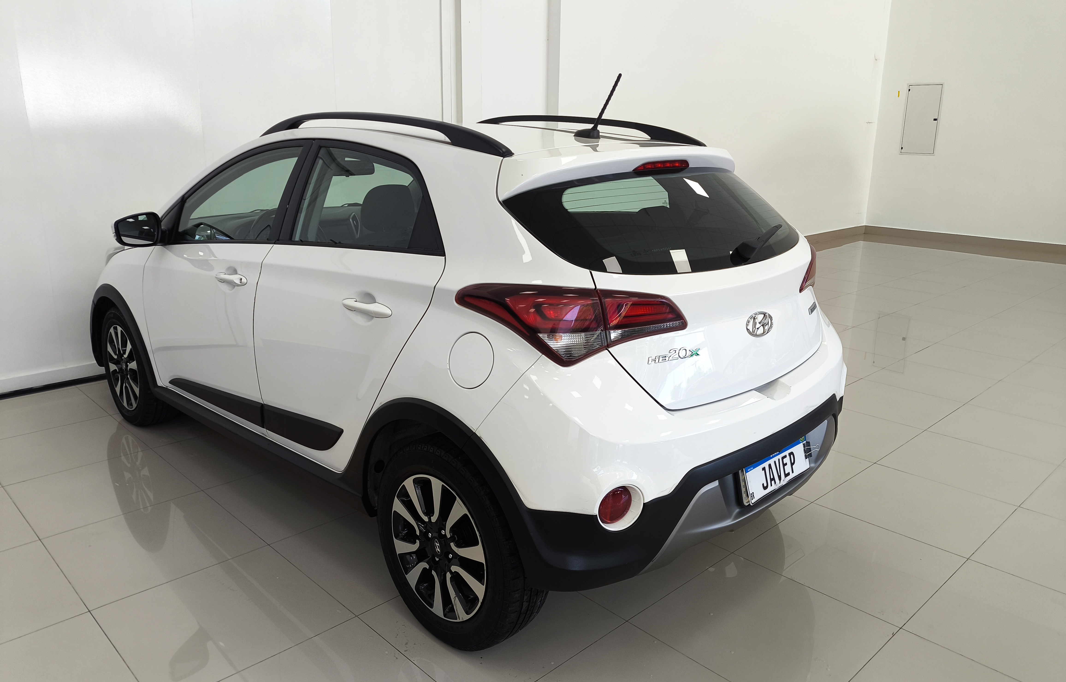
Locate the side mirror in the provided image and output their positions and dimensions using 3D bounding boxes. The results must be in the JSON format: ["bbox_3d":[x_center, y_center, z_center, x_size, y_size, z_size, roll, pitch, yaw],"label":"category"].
[{"bbox_3d":[-1.647,-0.465,3.201,0.140,0.145,0.200,14,20,42],"label":"side mirror"}]

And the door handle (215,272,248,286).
[{"bbox_3d":[-1.101,-0.225,2.809,0.220,0.047,0.050,14,20,42],"label":"door handle"}]

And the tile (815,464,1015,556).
[{"bbox_3d":[1.591,0.684,3.200,0.600,0.010,0.600,-13,20,-42],"label":"tile"}]

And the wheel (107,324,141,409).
[{"bbox_3d":[-2.021,0.121,3.961,0.440,0.440,0.180,14,20,42],"label":"wheel"}]

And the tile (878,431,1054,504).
[{"bbox_3d":[2.033,0.581,3.608,0.600,0.010,0.600,-13,20,-42],"label":"tile"}]

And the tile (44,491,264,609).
[{"bbox_3d":[-1.397,0.748,2.843,0.600,0.010,0.600,-13,20,-42],"label":"tile"}]

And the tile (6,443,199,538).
[{"bbox_3d":[-1.826,0.631,3.268,0.600,0.010,0.600,-13,20,-42],"label":"tile"}]

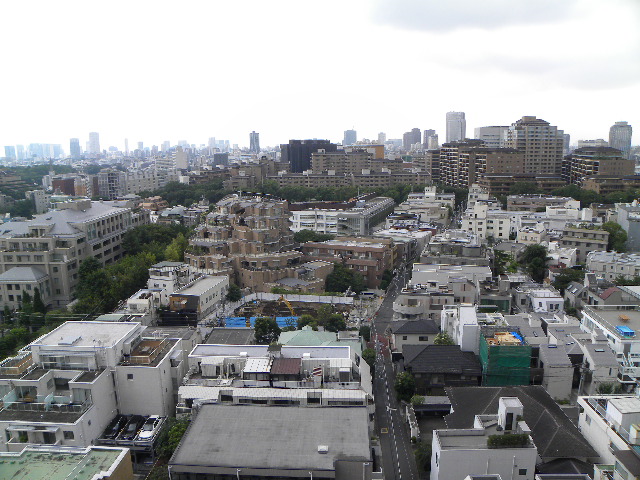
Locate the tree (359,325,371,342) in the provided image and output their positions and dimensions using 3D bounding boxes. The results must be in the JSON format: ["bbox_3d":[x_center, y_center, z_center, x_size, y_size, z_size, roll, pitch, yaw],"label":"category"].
[{"bbox_3d":[9.642,19.923,102.945,2.300,3.600,2.300,0,11,0],"label":"tree"}]

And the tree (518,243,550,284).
[{"bbox_3d":[61.666,8.363,138.843,7.400,12.000,7.400,0,10,0],"label":"tree"}]

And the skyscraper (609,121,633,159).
[{"bbox_3d":[525.109,-158.093,844.765,34.000,96.000,33.000,7,13,31],"label":"skyscraper"}]

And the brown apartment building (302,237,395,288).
[{"bbox_3d":[8.900,6.264,151.988,24.500,11.700,19.000,4,12,19],"label":"brown apartment building"}]

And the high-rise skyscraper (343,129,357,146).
[{"bbox_3d":[114.374,-370.584,1863.722,46.000,104.000,40.000,0,11,0],"label":"high-rise skyscraper"}]

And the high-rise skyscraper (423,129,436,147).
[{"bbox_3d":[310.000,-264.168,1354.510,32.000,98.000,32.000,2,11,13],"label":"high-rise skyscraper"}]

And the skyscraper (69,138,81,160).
[{"bbox_3d":[-1251.823,-466.439,2456.128,46.000,102.000,46.000,-6,12,-29],"label":"skyscraper"}]

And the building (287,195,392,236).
[{"bbox_3d":[12.128,-11.607,239.840,34.000,14.500,62.000,4,11,20],"label":"building"}]

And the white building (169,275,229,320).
[{"bbox_3d":[-30.600,14.246,123.773,7.600,6.200,18.000,2,11,11],"label":"white building"}]

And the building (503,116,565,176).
[{"bbox_3d":[174.577,-74.325,391.231,36.000,50.000,26.000,0,11,0],"label":"building"}]

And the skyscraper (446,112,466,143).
[{"bbox_3d":[305.974,-222.382,1077.521,38.000,124.000,38.000,3,11,15],"label":"skyscraper"}]

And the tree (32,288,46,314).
[{"bbox_3d":[-69.762,14.891,119.661,2.500,7.100,2.500,-6,13,-29],"label":"tree"}]

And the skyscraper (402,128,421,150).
[{"bbox_3d":[277.512,-283.253,1453.282,46.000,105.500,36.000,3,11,15],"label":"skyscraper"}]

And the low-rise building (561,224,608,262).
[{"bbox_3d":[91.000,2.464,165.511,13.800,13.000,9.000,8,13,34],"label":"low-rise building"}]

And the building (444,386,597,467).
[{"bbox_3d":[24.700,25.612,63.129,14.600,6.300,16.600,0,11,2],"label":"building"}]

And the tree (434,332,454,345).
[{"bbox_3d":[23.400,20.591,90.879,3.700,5.900,3.700,0,11,2],"label":"tree"}]

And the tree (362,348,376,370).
[{"bbox_3d":[9.074,22.135,90.257,2.600,4.100,2.600,0,11,0],"label":"tree"}]

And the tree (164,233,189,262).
[{"bbox_3d":[-49.750,4.086,166.652,7.500,12.800,7.500,0,11,0],"label":"tree"}]

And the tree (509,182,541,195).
[{"bbox_3d":[170.000,-41.085,399.292,23.000,13.000,16.000,0,11,2],"label":"tree"}]

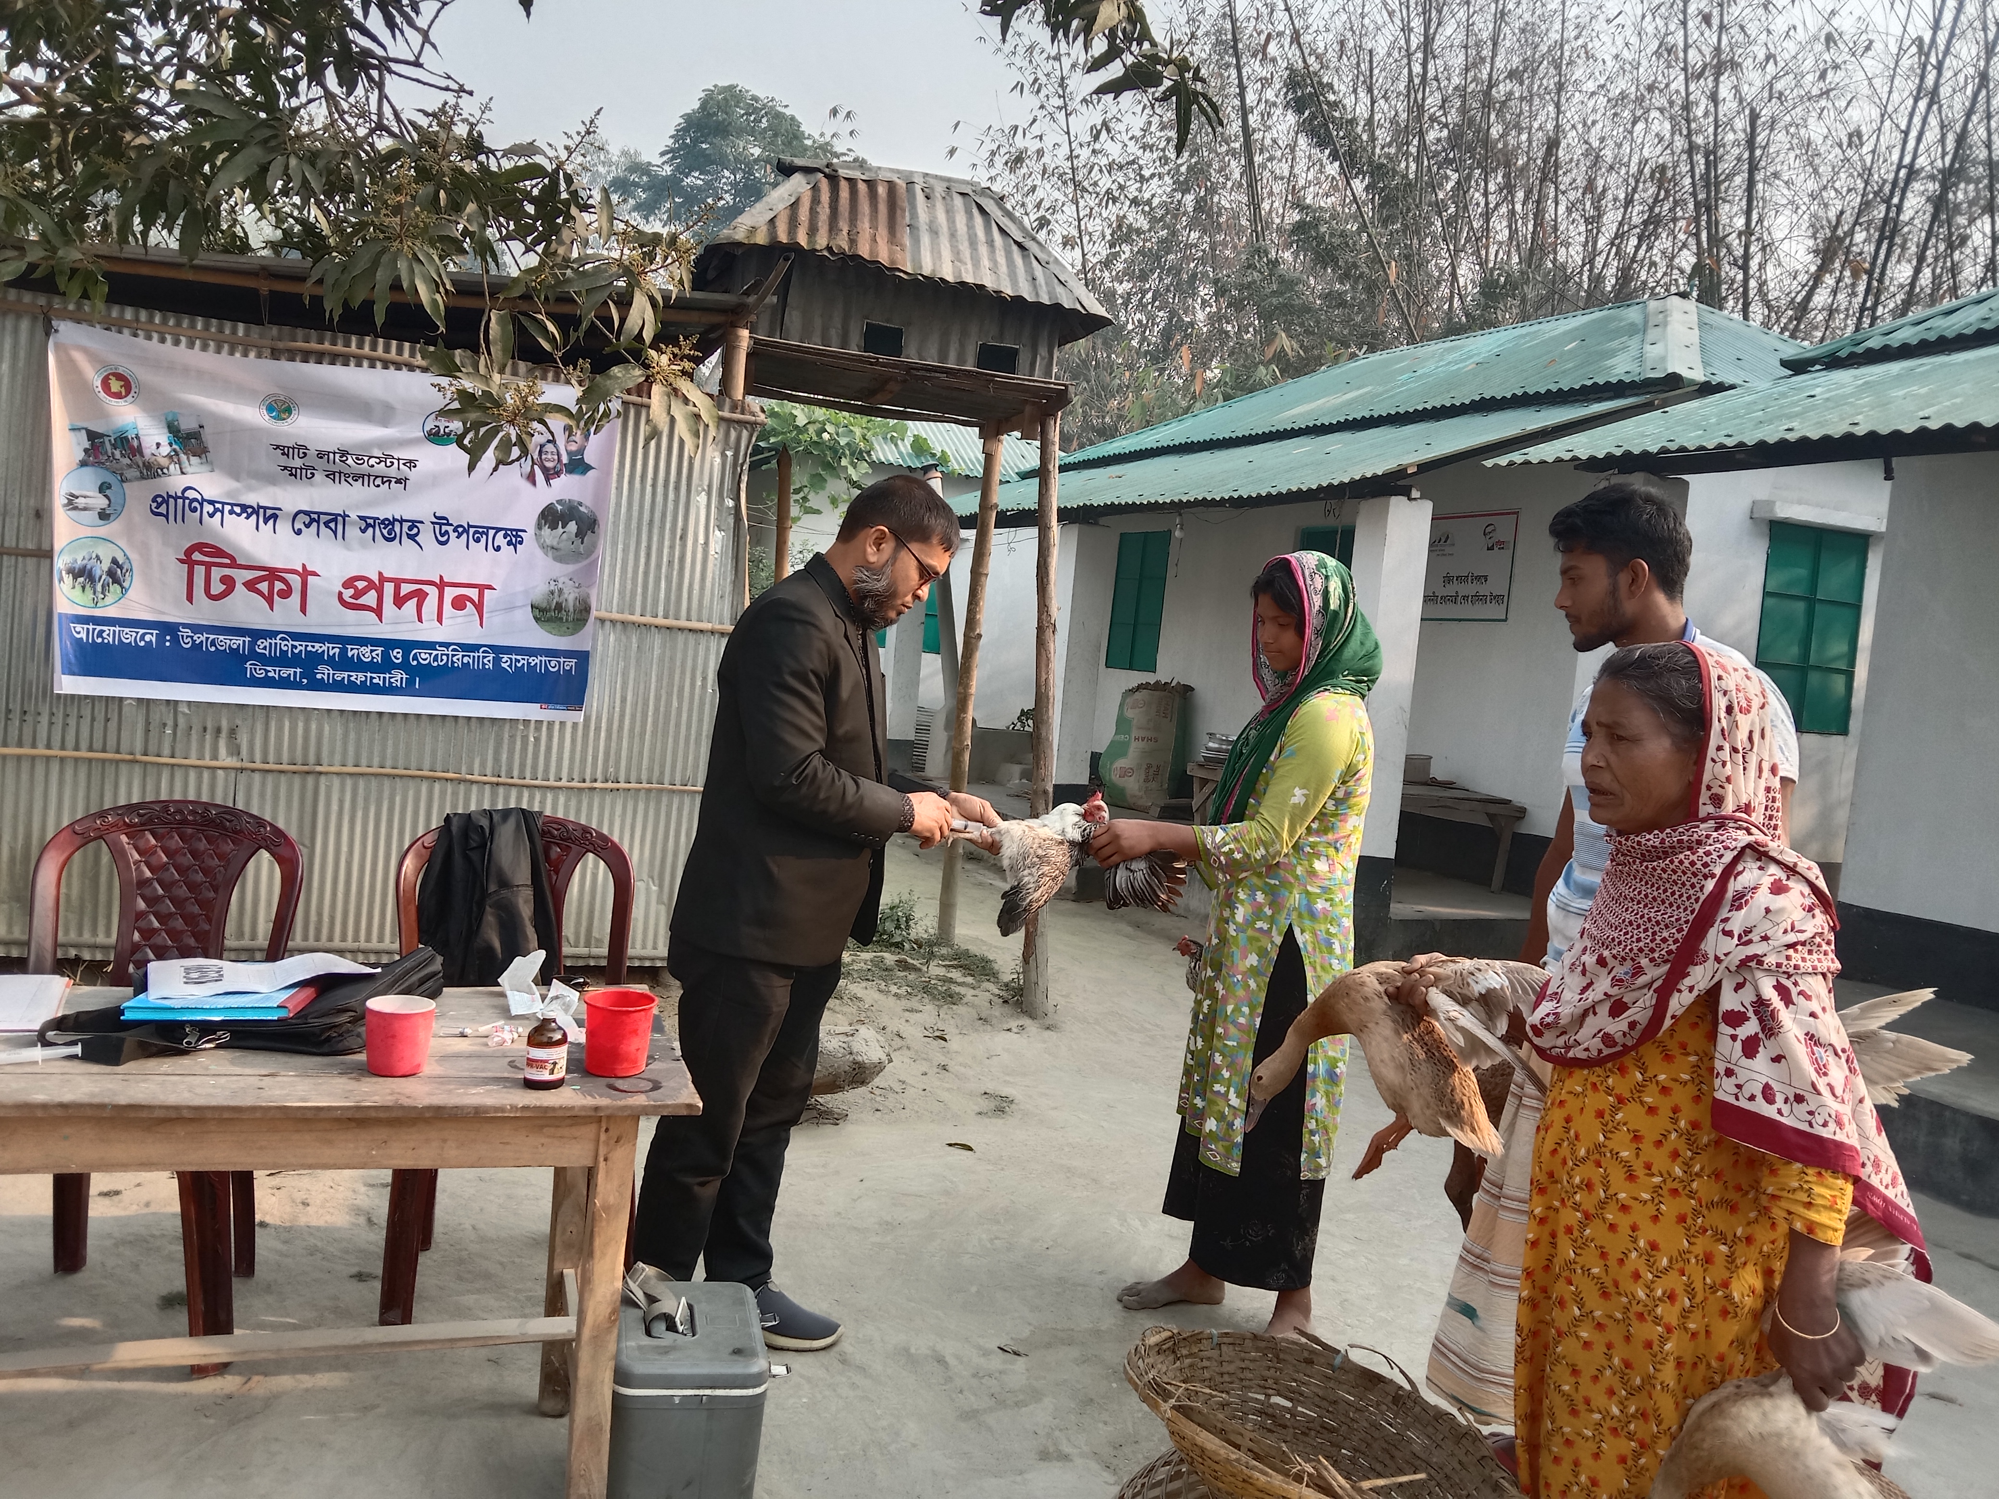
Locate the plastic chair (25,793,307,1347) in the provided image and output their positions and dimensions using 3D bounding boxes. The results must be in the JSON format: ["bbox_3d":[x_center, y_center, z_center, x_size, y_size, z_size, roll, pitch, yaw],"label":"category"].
[{"bbox_3d":[-1.527,0.565,2.661,0.465,0.905,0.480,4,3,-11],"label":"plastic chair"}]

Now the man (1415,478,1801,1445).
[{"bbox_3d":[0.986,0.410,2.524,0.520,1.670,0.500,5,3,-10],"label":"man"}]

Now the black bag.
[{"bbox_3d":[-0.979,0.317,1.984,0.440,0.100,0.370,4,3,-16],"label":"black bag"}]

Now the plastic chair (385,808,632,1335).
[{"bbox_3d":[-0.938,0.604,2.933,0.465,0.905,0.480,4,3,-17],"label":"plastic chair"}]

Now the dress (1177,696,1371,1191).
[{"bbox_3d":[0.582,0.324,3.021,0.340,0.965,0.400,4,3,-13],"label":"dress"}]

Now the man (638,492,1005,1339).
[{"bbox_3d":[-0.326,0.309,2.719,0.600,1.620,0.500,5,3,3],"label":"man"}]

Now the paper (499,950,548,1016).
[{"bbox_3d":[-0.686,0.336,2.163,0.075,0.095,0.050,4,3,-15],"label":"paper"}]

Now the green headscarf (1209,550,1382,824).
[{"bbox_3d":[0.615,-0.125,3.007,0.300,0.540,0.270,4,3,-15],"label":"green headscarf"}]

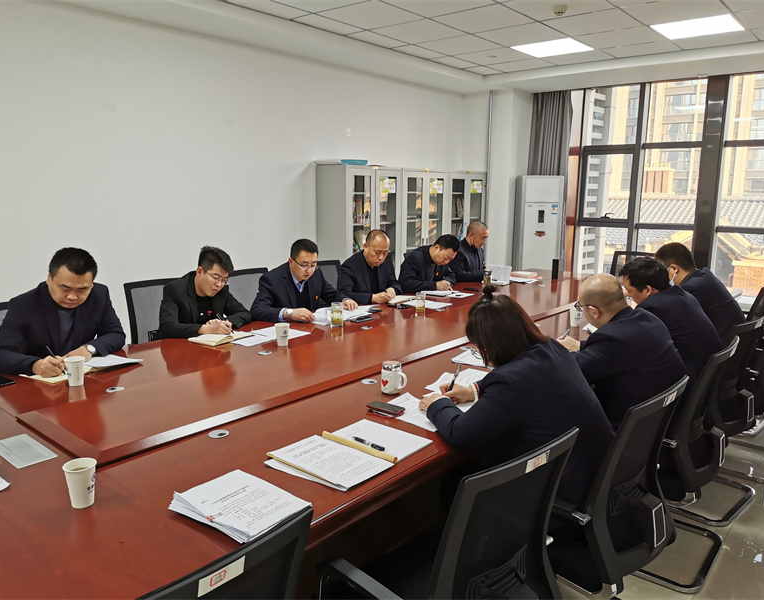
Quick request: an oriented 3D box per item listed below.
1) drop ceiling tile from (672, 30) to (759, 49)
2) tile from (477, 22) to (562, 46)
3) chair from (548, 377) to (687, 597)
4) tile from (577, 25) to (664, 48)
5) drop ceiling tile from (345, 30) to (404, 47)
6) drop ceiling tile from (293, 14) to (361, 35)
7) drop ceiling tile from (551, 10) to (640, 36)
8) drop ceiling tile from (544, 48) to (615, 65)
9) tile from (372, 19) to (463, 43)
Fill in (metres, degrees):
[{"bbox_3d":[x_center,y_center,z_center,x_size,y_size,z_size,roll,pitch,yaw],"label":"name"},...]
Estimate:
[{"bbox_3d":[2.803,-2.192,5.255,0.600,0.018,0.467,9,13,39],"label":"drop ceiling tile"},{"bbox_3d":[1.153,-2.188,5.145,0.600,0.020,0.600,8,13,39],"label":"tile"},{"bbox_3d":[0.651,0.705,2.072,0.582,0.921,0.553,9,13,42],"label":"chair"},{"bbox_3d":[2.001,-2.194,5.223,0.600,0.020,0.600,9,13,39],"label":"tile"},{"bbox_3d":[-0.017,-2.234,5.339,0.253,0.020,0.600,9,13,39],"label":"drop ceiling tile"},{"bbox_3d":[-0.402,-2.156,4.884,0.257,0.018,0.600,9,13,39],"label":"drop ceiling tile"},{"bbox_3d":[1.616,-2.119,4.769,0.600,0.020,0.600,9,13,39],"label":"drop ceiling tile"},{"bbox_3d":[1.879,-2.330,6.009,0.600,0.018,0.467,9,13,39],"label":"drop ceiling tile"},{"bbox_3d":[0.310,-2.182,5.070,0.600,0.018,0.600,9,13,39],"label":"tile"}]

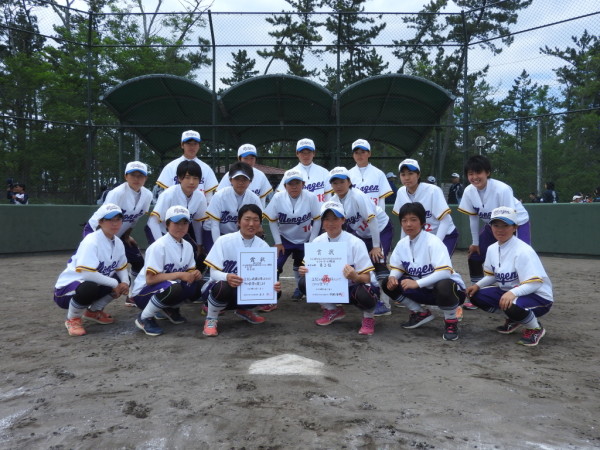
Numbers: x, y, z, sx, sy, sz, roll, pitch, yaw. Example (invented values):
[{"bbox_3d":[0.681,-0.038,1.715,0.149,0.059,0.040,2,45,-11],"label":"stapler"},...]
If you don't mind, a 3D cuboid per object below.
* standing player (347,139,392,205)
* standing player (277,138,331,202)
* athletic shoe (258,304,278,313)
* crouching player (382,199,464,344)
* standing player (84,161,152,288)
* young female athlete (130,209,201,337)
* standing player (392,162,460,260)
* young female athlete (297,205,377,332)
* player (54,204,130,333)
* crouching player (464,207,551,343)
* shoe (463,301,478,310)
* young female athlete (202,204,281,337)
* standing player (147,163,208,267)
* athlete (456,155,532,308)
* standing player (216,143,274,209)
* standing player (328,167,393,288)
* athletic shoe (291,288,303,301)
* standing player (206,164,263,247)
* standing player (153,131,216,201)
[{"bbox_3d":[0.664,-0.048,5.351,0.520,1.650,0.330,0,2,8],"label":"standing player"},{"bbox_3d":[0.047,-0.054,5.381,0.540,1.660,0.330,0,2,-6],"label":"standing player"},{"bbox_3d":[-0.306,0.740,4.905,0.260,0.110,0.100,2,2,45],"label":"athletic shoe"},{"bbox_3d":[0.972,0.321,4.062,0.620,1.000,0.680,0,2,15],"label":"crouching player"},{"bbox_3d":[-1.641,0.128,4.727,0.510,1.340,0.680,-2,2,-38],"label":"standing player"},{"bbox_3d":[-1.043,0.335,4.094,0.520,0.970,0.680,-2,2,-38],"label":"young female athlete"},{"bbox_3d":[1.103,0.122,4.607,0.520,1.360,0.660,2,3,40],"label":"standing player"},{"bbox_3d":[0.318,0.312,4.181,0.620,1.010,0.680,0,2,10],"label":"young female athlete"},{"bbox_3d":[-1.649,0.334,4.132,0.520,0.970,0.660,-1,2,-38],"label":"player"},{"bbox_3d":[1.576,0.340,3.912,0.560,0.970,0.680,1,2,35],"label":"crouching player"},{"bbox_3d":[1.641,0.738,4.975,0.100,0.110,0.260,1,2,35],"label":"shoe"},{"bbox_3d":[-0.458,0.328,4.143,0.580,0.980,0.680,-1,2,-15],"label":"young female athlete"},{"bbox_3d":[-1.043,0.143,4.427,0.520,1.330,0.620,-1,2,-25],"label":"standing player"},{"bbox_3d":[1.759,0.098,4.726,0.530,1.400,0.680,2,2,38],"label":"athlete"},{"bbox_3d":[-0.587,-0.028,5.502,0.550,1.610,0.320,0,2,-3],"label":"standing player"},{"bbox_3d":[0.571,0.142,4.827,0.550,1.310,0.730,1,2,28],"label":"standing player"},{"bbox_3d":[-0.021,0.717,5.357,0.110,0.120,0.260,1,2,30],"label":"athletic shoe"},{"bbox_3d":[-0.597,0.116,4.886,0.600,1.360,0.750,0,2,-15],"label":"standing player"},{"bbox_3d":[-1.183,-0.091,5.420,0.580,1.740,0.330,0,2,-5],"label":"standing player"}]

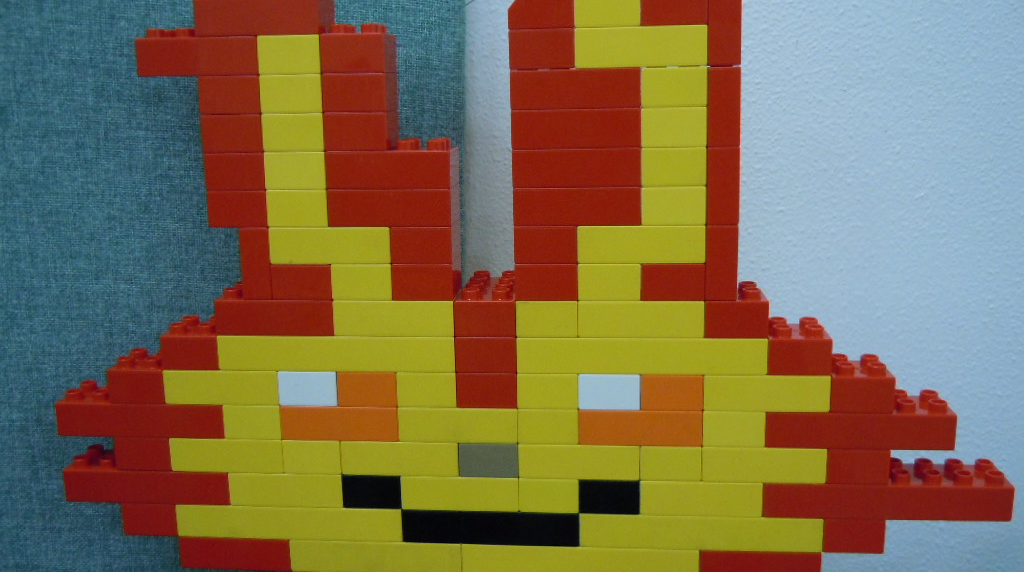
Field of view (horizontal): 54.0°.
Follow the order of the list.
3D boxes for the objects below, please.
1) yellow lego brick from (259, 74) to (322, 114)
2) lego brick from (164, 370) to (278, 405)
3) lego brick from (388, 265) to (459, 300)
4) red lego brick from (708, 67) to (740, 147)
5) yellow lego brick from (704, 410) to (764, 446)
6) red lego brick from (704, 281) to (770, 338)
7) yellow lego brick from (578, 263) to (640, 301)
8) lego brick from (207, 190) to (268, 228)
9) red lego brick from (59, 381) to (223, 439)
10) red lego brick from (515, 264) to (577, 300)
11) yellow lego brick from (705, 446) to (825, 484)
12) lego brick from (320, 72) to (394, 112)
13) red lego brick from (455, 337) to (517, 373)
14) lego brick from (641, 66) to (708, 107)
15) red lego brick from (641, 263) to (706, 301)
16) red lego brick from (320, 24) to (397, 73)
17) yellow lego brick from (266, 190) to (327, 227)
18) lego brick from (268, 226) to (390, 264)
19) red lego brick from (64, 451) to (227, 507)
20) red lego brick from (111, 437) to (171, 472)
[{"bbox_3d":[-0.110,-0.101,0.522,0.032,0.023,0.032,0,11,6],"label":"yellow lego brick"},{"bbox_3d":[-0.155,0.050,0.556,0.064,0.021,0.032,0,11,6],"label":"lego brick"},{"bbox_3d":[-0.045,-0.006,0.536,0.032,0.021,0.032,0,11,5],"label":"lego brick"},{"bbox_3d":[0.105,-0.091,0.502,0.016,0.041,0.032,0,11,7],"label":"red lego brick"},{"bbox_3d":[0.116,0.071,0.537,0.032,0.021,0.032,0,11,5],"label":"yellow lego brick"},{"bbox_3d":[0.115,0.012,0.523,0.032,0.024,0.032,0,11,6],"label":"red lego brick"},{"bbox_3d":[0.051,-0.005,0.525,0.032,0.020,0.032,0,11,5],"label":"yellow lego brick"},{"bbox_3d":[-0.142,-0.044,0.537,0.032,0.021,0.032,0,11,6],"label":"lego brick"},{"bbox_3d":[-0.202,0.069,0.567,0.096,0.023,0.032,0,11,6],"label":"red lego brick"},{"bbox_3d":[0.019,-0.005,0.528,0.032,0.021,0.032,0,10,6],"label":"red lego brick"},{"bbox_3d":[0.133,0.089,0.539,0.064,0.021,0.032,0,11,5],"label":"yellow lego brick"},{"bbox_3d":[-0.077,-0.100,0.518,0.032,0.021,0.032,0,10,6],"label":"lego brick"},{"bbox_3d":[-0.013,0.031,0.538,0.032,0.021,0.032,0,11,6],"label":"red lego brick"},{"bbox_3d":[0.081,-0.101,0.504,0.032,0.023,0.032,0,11,6],"label":"lego brick"},{"bbox_3d":[0.083,-0.006,0.521,0.032,0.021,0.032,0,11,7],"label":"red lego brick"},{"bbox_3d":[-0.077,-0.120,0.514,0.032,0.024,0.032,0,10,6],"label":"red lego brick"},{"bbox_3d":[-0.109,-0.043,0.535,0.032,0.021,0.032,0,11,6],"label":"yellow lego brick"},{"bbox_3d":[-0.092,-0.025,0.534,0.064,0.021,0.032,0,10,6],"label":"lego brick"},{"bbox_3d":[-0.201,0.106,0.572,0.096,0.024,0.032,0,11,6],"label":"red lego brick"},{"bbox_3d":[-0.202,0.089,0.571,0.032,0.021,0.032,0,11,6],"label":"red lego brick"}]

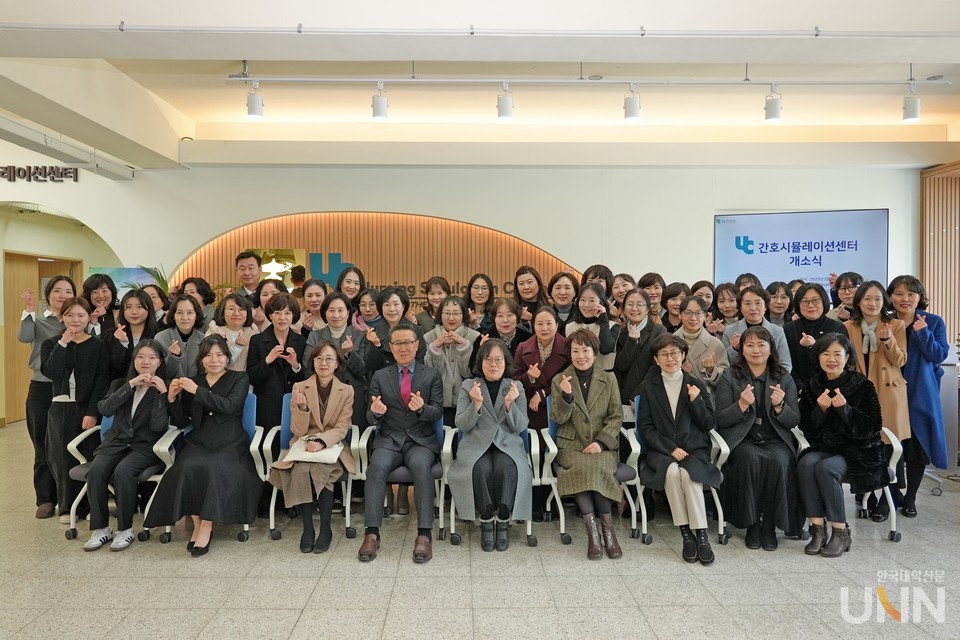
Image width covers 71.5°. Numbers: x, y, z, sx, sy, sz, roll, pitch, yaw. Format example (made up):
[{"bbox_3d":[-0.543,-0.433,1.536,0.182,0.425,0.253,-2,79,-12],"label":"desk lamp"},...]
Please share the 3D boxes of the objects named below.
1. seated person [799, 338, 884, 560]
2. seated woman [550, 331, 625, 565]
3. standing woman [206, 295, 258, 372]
[{"bbox_3d":[2.259,0.723,4.200,0.510,1.275,0.700,1,1,24],"label":"seated person"},{"bbox_3d":[0.658,0.708,4.120,0.480,1.299,0.670,0,1,4],"label":"seated woman"},{"bbox_3d":[-1.856,0.569,5.035,0.460,1.520,0.340,0,1,-17],"label":"standing woman"}]

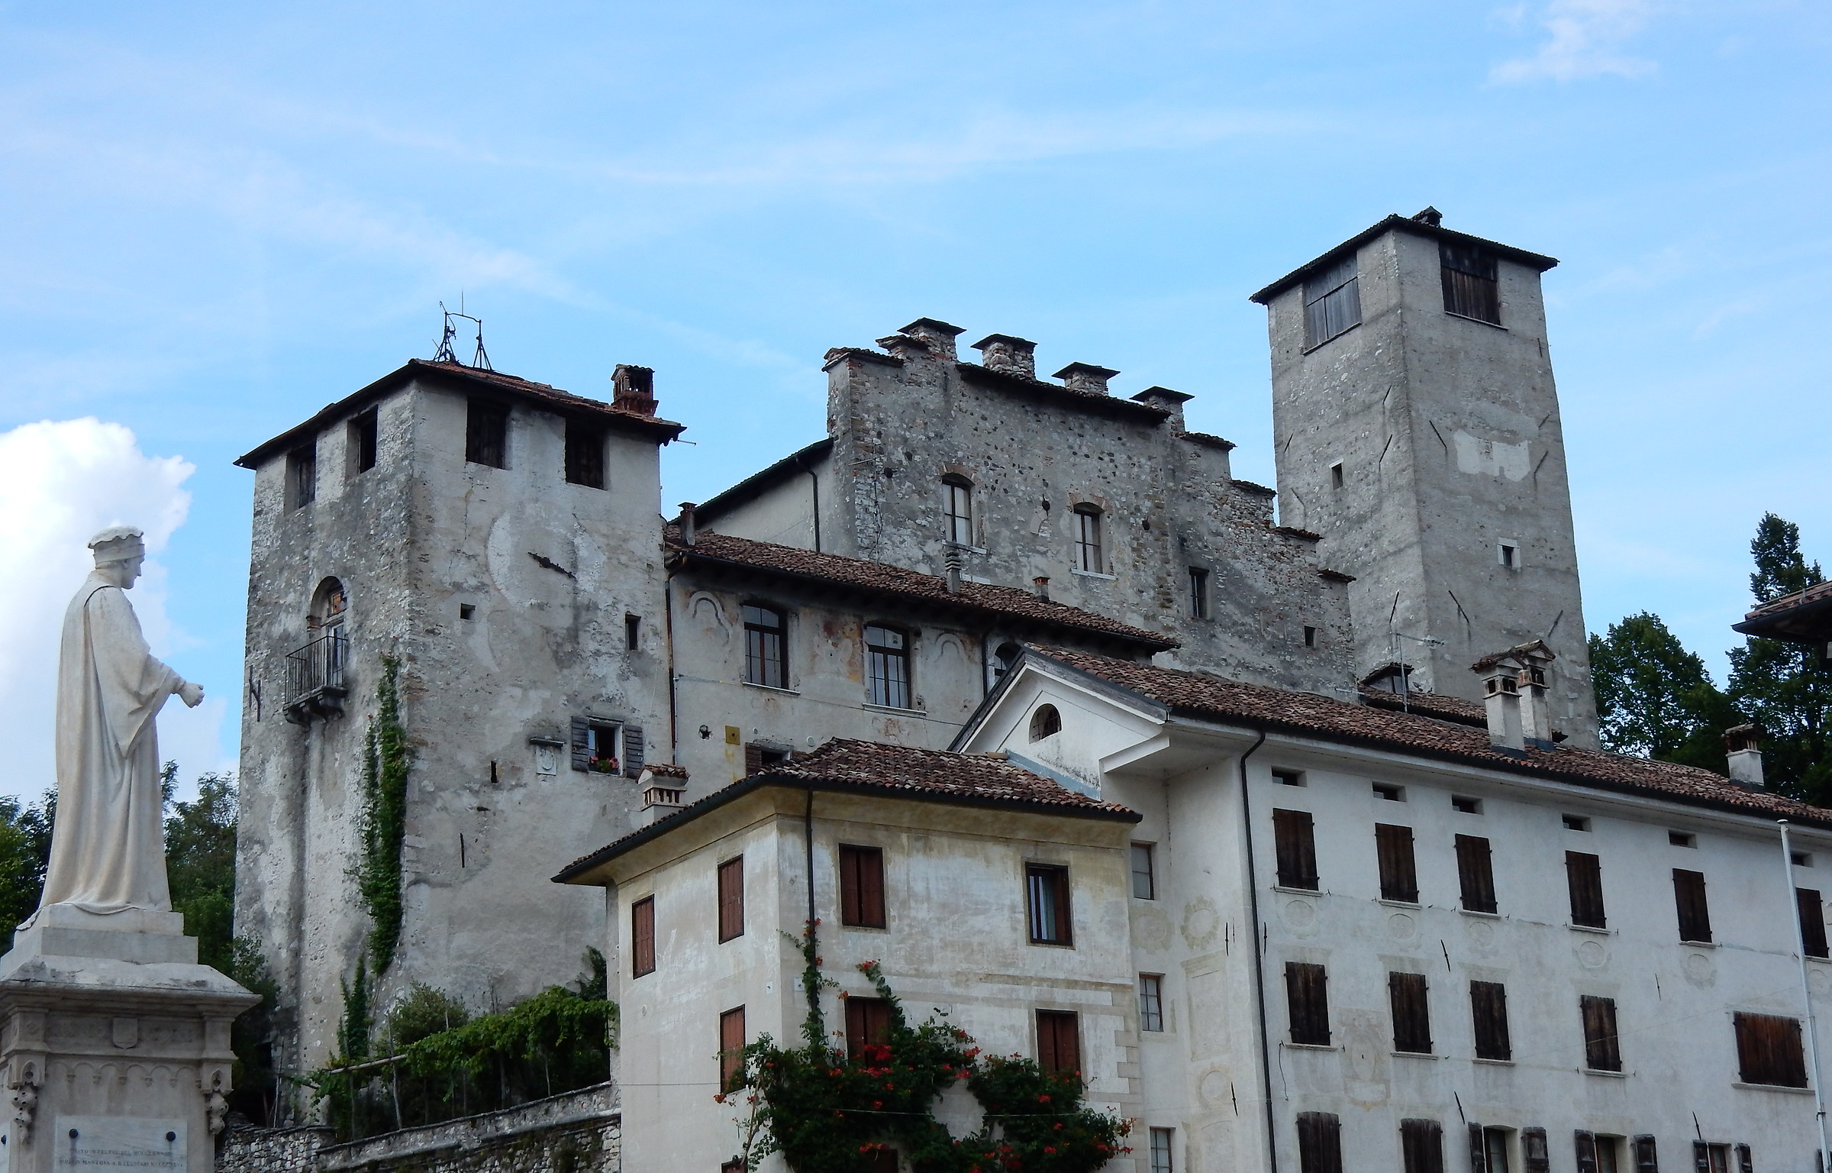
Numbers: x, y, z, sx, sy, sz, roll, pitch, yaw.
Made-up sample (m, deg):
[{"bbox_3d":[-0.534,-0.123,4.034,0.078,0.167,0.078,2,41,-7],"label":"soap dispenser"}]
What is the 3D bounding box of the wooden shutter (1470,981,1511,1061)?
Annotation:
[{"bbox_3d":[12.007,9.097,66.384,1.003,1.617,0.080,11,-22,-35],"label":"wooden shutter"}]

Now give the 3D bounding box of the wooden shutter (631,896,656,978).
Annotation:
[{"bbox_3d":[-5.278,6.820,61.746,0.060,1.489,0.913,8,-20,-30],"label":"wooden shutter"}]

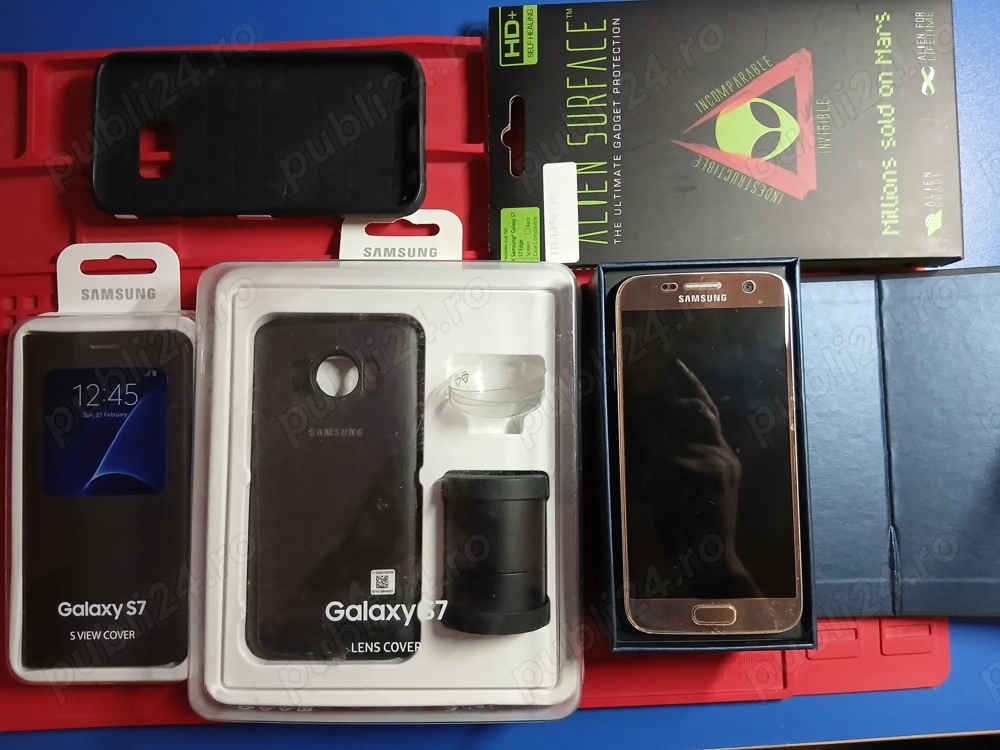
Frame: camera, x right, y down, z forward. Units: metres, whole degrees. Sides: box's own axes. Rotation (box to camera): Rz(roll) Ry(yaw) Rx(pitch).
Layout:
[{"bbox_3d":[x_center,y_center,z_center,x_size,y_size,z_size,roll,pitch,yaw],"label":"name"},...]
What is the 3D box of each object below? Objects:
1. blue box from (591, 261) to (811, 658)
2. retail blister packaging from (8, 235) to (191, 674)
[{"bbox_3d":[0.081,0.032,0.316,0.078,0.048,0.151,-1,87,1],"label":"blue box"},{"bbox_3d":[-0.170,0.035,0.331,0.081,0.019,0.192,0,88,1],"label":"retail blister packaging"}]

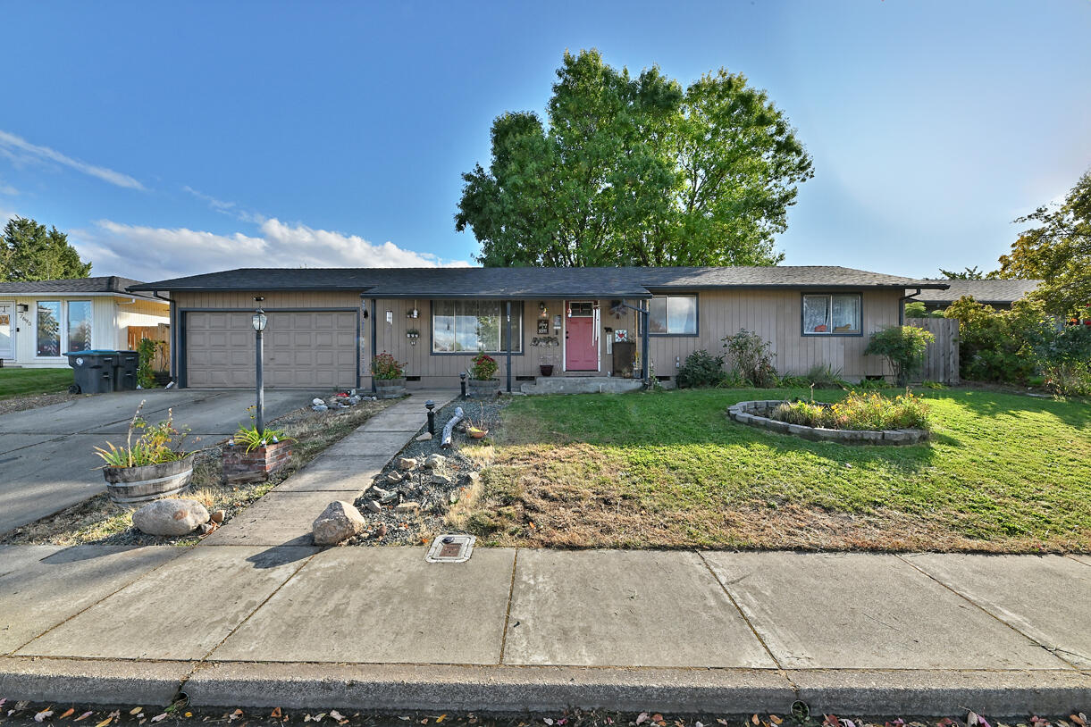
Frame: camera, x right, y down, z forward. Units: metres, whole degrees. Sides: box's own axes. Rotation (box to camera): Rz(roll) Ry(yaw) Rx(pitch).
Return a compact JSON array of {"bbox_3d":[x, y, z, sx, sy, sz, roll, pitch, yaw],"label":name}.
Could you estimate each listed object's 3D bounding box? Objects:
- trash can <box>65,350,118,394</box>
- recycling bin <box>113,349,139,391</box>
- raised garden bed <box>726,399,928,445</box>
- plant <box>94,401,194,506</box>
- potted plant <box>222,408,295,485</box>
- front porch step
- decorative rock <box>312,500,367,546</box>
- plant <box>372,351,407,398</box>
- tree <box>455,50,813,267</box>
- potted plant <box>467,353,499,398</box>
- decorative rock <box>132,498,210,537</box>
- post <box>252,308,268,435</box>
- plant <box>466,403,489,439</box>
[{"bbox_3d":[-11.650,0.210,10.920,0.860,1.090,0.670,0,0,-7],"label":"trash can"},{"bbox_3d":[-11.730,0.190,11.550,0.780,1.120,0.650,0,0,-9],"label":"recycling bin"},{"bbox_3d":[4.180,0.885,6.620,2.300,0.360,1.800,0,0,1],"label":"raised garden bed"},{"bbox_3d":[-4.060,0.900,4.340,0.770,1.040,0.730,0,0,0],"label":"plant"},{"bbox_3d":[-3.290,0.920,4.930,0.540,0.815,0.520,0,0,1],"label":"potted plant"},{"bbox_3d":[0.895,0.570,11.050,2.950,0.375,1.350,0,0,1],"label":"front porch step"},{"bbox_3d":[-1.870,1.420,3.860,0.450,0.330,0.390,0,0,-24],"label":"decorative rock"},{"bbox_3d":[-3.480,0.243,9.500,0.700,1.045,0.690,0,0,1],"label":"plant"},{"bbox_3d":[4.900,-8.400,23.500,19.300,17.900,17.000,0,0,0],"label":"tree"},{"bbox_3d":[-1.320,0.220,9.200,0.690,0.940,0.680,0,0,0],"label":"potted plant"},{"bbox_3d":[-3.470,1.420,3.950,0.550,0.320,0.420,0,0,-30],"label":"decorative rock"},{"bbox_3d":[-3.305,0.142,4.920,0.150,1.580,0.150,0,0,1],"label":"post"},{"bbox_3d":[-1.080,0.890,6.680,0.350,0.550,0.340,0,0,0],"label":"plant"}]

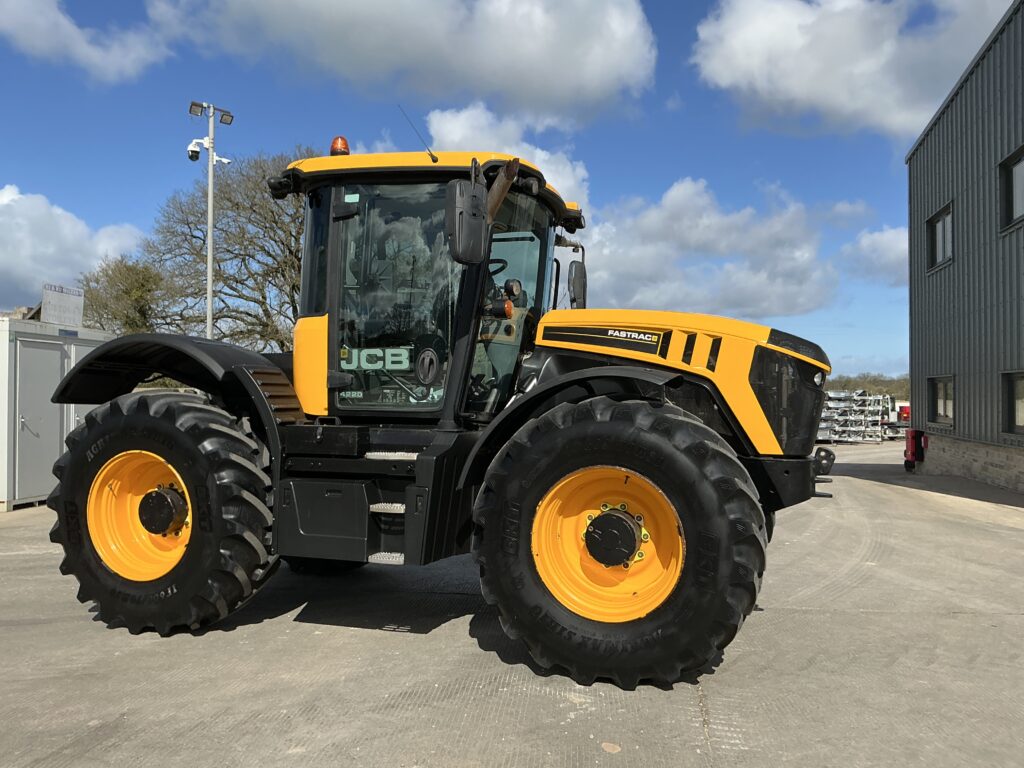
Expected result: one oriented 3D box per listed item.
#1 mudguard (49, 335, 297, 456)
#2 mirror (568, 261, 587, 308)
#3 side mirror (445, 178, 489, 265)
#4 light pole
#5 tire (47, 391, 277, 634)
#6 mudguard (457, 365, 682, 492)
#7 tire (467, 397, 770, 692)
[{"bbox_3d":[-2.160,0.068,5.468,1.727,0.768,0.576,0,-1,17],"label":"mudguard"},{"bbox_3d":[0.553,-0.820,6.999,0.111,0.429,0.222,0,-1,-5],"label":"mirror"},{"bbox_3d":[-0.244,-0.868,4.434,0.111,0.429,0.222,-1,-1,40],"label":"side mirror"},{"bbox_3d":[-6.291,-2.055,17.229,1.000,7.713,0.600,1,-1,-30],"label":"light pole"},{"bbox_3d":[-2.244,0.815,5.406,1.586,1.565,0.596,0,-1,17],"label":"tire"},{"bbox_3d":[0.356,0.273,4.764,1.323,0.742,0.505,0,-1,19],"label":"mudguard"},{"bbox_3d":[0.572,0.840,4.564,1.576,1.560,0.596,0,-1,19],"label":"tire"}]

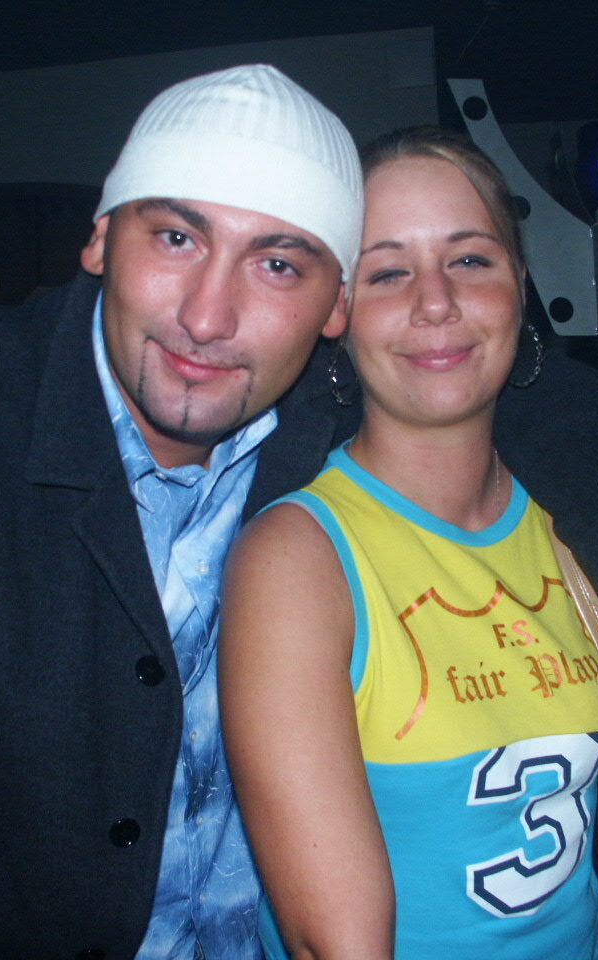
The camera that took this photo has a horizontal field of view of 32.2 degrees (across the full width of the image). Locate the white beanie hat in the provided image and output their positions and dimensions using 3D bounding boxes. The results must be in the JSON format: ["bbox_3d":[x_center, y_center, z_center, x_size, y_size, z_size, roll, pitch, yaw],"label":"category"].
[{"bbox_3d":[-0.040,-0.203,0.707,0.178,0.155,0.222,12,10,-7],"label":"white beanie hat"}]

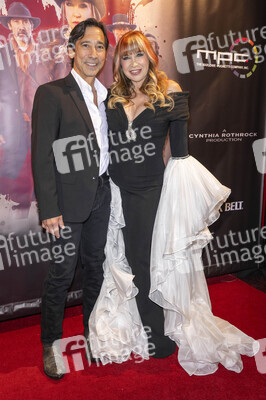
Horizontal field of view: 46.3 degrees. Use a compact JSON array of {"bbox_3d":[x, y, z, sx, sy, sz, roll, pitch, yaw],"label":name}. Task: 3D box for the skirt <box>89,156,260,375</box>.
[{"bbox_3d":[0.227,0.342,1.752,1.000,1.110,0.480,0,11,5],"label":"skirt"}]

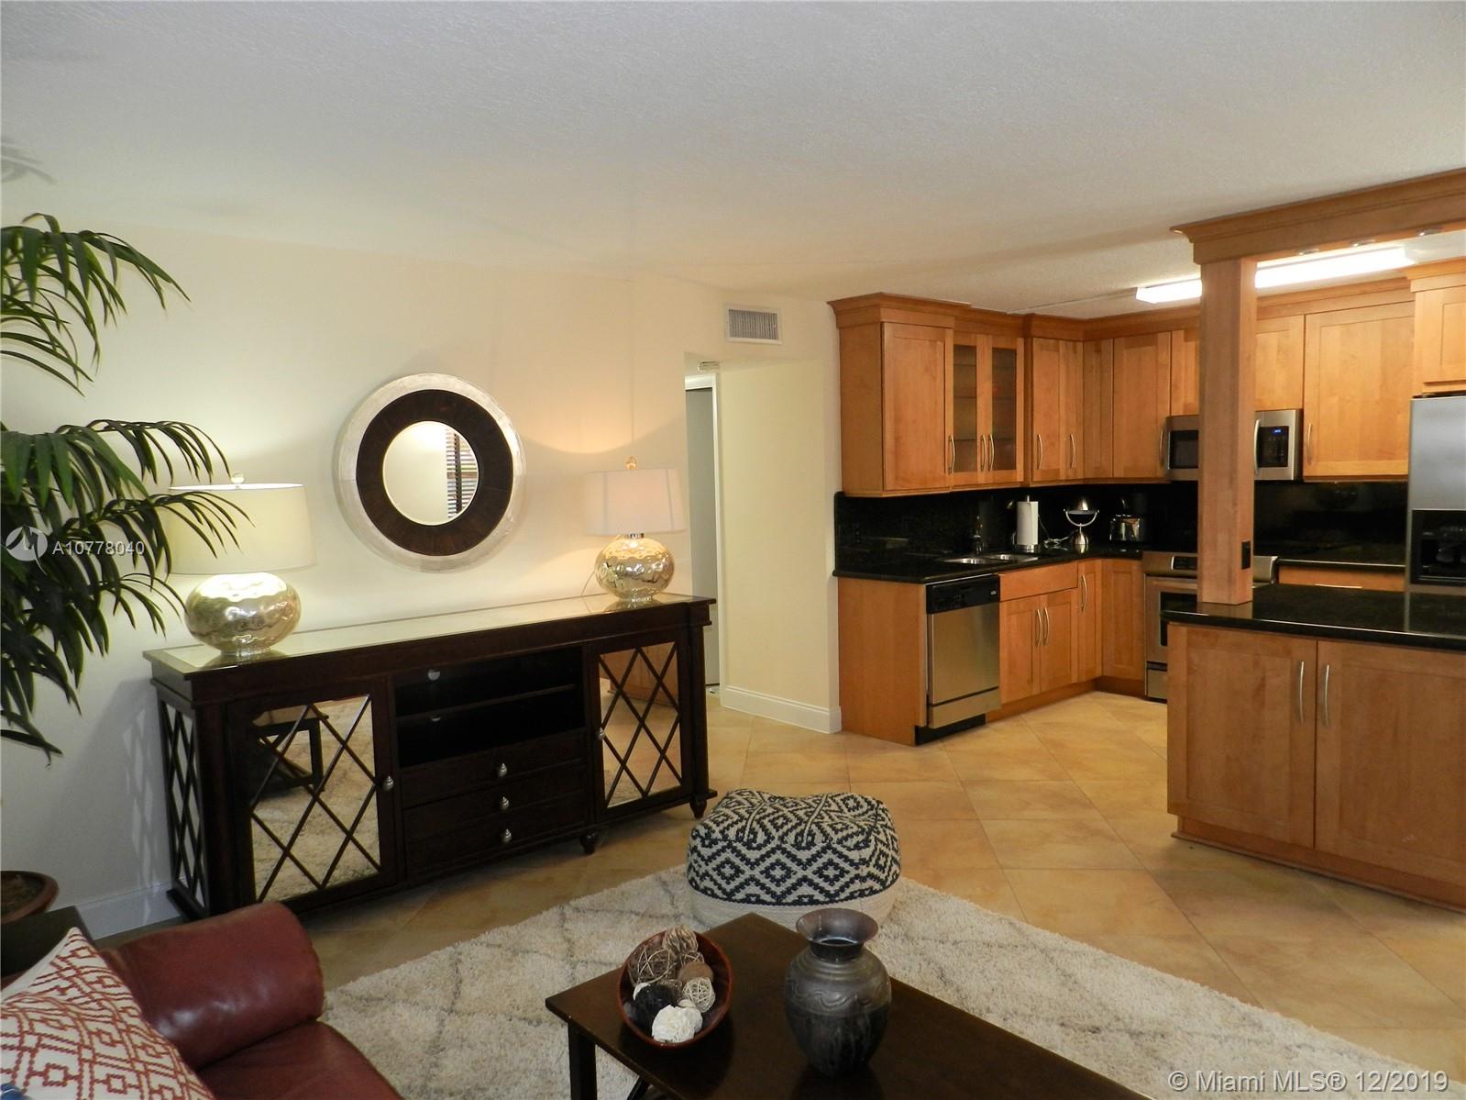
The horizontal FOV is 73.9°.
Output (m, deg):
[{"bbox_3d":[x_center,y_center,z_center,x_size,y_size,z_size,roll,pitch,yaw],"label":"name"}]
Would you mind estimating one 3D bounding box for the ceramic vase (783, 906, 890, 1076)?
[{"bbox_3d":[0.193,0.810,1.784,0.195,0.248,0.195,-2,5,0],"label":"ceramic vase"}]

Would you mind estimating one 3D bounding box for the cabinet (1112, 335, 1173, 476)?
[{"bbox_3d":[2.711,-0.911,6.281,0.335,0.915,0.385,-5,6,-39],"label":"cabinet"}]

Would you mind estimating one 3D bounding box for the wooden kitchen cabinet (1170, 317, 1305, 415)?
[{"bbox_3d":[3.092,-1.083,5.867,0.330,0.516,0.767,-6,6,-39],"label":"wooden kitchen cabinet"}]

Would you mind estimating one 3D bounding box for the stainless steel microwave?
[{"bbox_3d":[3.072,-0.622,5.878,0.420,0.390,0.755,-6,6,-39],"label":"stainless steel microwave"}]

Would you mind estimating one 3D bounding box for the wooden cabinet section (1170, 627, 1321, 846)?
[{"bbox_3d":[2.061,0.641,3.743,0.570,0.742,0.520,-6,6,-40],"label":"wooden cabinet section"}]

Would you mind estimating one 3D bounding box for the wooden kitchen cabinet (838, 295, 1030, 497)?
[{"bbox_3d":[1.206,-0.875,5.742,1.360,1.080,0.370,-5,6,-39],"label":"wooden kitchen cabinet"}]

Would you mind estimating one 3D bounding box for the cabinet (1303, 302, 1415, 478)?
[{"bbox_3d":[3.531,-0.848,5.362,0.330,0.925,0.590,-6,6,-39],"label":"cabinet"}]

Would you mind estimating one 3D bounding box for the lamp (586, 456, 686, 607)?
[{"bbox_3d":[-0.445,-0.090,4.341,0.450,0.630,0.450,-6,6,-39],"label":"lamp"}]

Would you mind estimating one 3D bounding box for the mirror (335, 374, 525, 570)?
[{"bbox_3d":[-1.206,-0.311,3.940,0.780,0.790,0.060,-6,6,-39],"label":"mirror"}]

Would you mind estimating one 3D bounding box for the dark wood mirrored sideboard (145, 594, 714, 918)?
[{"bbox_3d":[-1.006,0.755,3.761,2.030,0.960,0.550,-6,6,-41],"label":"dark wood mirrored sideboard"}]

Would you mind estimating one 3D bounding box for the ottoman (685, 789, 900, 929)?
[{"bbox_3d":[0.238,1.041,3.359,0.630,0.340,0.510,-1,5,14],"label":"ottoman"}]

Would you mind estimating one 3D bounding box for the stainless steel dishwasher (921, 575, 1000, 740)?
[{"bbox_3d":[1.101,0.593,5.562,0.610,0.870,0.600,-5,6,-39],"label":"stainless steel dishwasher"}]

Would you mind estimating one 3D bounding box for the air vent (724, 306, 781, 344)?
[{"bbox_3d":[0.117,-1.166,5.055,0.388,0.187,0.030,-5,6,-39],"label":"air vent"}]

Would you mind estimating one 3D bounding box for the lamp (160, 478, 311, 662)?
[{"bbox_3d":[-1.617,0.042,3.189,0.440,0.590,0.440,-5,6,-39],"label":"lamp"}]

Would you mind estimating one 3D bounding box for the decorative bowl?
[{"bbox_3d":[-0.111,0.863,1.902,0.225,0.105,0.352,-2,5,-2],"label":"decorative bowl"}]

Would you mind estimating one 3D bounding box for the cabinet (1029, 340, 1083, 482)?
[{"bbox_3d":[2.014,-0.892,6.425,0.600,0.935,0.340,-5,6,-39],"label":"cabinet"}]

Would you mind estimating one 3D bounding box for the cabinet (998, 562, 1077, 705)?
[{"bbox_3d":[1.636,0.467,6.008,0.796,0.755,0.610,-6,6,-39],"label":"cabinet"}]

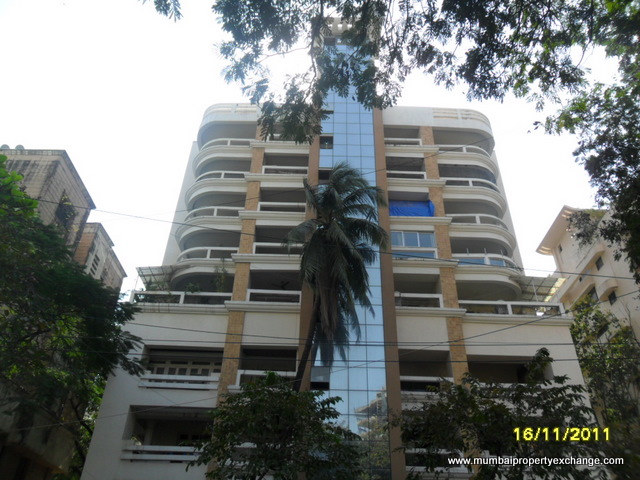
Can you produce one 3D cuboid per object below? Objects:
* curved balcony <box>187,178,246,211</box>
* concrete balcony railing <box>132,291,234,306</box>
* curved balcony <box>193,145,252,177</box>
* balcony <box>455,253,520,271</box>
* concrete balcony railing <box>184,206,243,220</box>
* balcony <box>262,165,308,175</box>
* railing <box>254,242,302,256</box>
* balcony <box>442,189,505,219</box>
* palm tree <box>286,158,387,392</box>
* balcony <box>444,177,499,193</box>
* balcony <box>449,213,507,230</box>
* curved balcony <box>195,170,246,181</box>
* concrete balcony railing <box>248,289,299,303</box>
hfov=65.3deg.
[{"bbox_3d":[-6.855,-2.901,32.667,4.473,1.220,2.216,2,-36,0],"label":"curved balcony"},{"bbox_3d":[-7.491,3.206,27.209,5.439,0.823,0.203,2,-36,0],"label":"concrete balcony railing"},{"bbox_3d":[-6.724,-5.333,34.418,4.372,1.220,2.216,2,-36,0],"label":"curved balcony"},{"bbox_3d":[9.831,1.604,29.397,4.372,0.742,1.291,2,-36,0],"label":"balcony"},{"bbox_3d":[-6.810,-1.202,31.069,4.050,1.000,1.580,2,-37,1],"label":"concrete balcony railing"},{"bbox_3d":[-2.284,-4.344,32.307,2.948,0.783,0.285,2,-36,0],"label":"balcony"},{"bbox_3d":[-2.415,0.610,28.228,2.900,0.900,0.250,2,-37,1],"label":"railing"},{"bbox_3d":[10.067,-2.284,32.250,4.600,1.050,2.120,2,-37,1],"label":"balcony"},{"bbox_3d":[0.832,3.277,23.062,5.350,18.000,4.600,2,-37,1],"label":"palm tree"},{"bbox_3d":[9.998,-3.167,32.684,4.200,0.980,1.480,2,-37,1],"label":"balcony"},{"bbox_3d":[9.931,-0.682,30.908,4.250,0.970,1.550,2,-37,1],"label":"balcony"},{"bbox_3d":[-6.570,-3.858,33.004,3.965,0.742,1.271,2,-36,0],"label":"curved balcony"},{"bbox_3d":[-2.471,3.069,26.390,2.930,0.920,0.250,2,-37,1],"label":"concrete balcony railing"}]

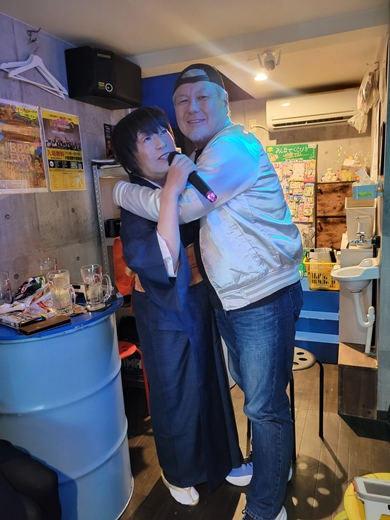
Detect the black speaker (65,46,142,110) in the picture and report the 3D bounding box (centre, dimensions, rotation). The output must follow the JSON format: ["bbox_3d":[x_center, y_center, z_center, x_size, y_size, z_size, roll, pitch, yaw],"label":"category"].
[{"bbox_3d":[-0.558,-1.140,2.484,0.215,0.265,0.500,1,12,22],"label":"black speaker"}]

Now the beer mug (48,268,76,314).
[{"bbox_3d":[-0.491,0.126,1.481,0.122,0.158,0.085,4,13,33],"label":"beer mug"}]

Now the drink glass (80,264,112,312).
[{"bbox_3d":[-0.372,0.110,1.524,0.127,0.160,0.085,-6,11,-15],"label":"drink glass"}]

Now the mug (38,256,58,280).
[{"bbox_3d":[-0.657,0.080,1.768,0.085,0.158,0.118,-7,12,-21],"label":"mug"}]

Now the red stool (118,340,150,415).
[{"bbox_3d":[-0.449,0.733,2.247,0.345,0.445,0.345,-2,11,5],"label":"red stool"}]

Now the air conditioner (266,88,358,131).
[{"bbox_3d":[1.076,-1.344,3.585,0.785,0.280,0.230,1,12,22],"label":"air conditioner"}]

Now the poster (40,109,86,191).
[{"bbox_3d":[-0.768,-0.635,2.316,0.010,0.450,0.325,1,12,22],"label":"poster"}]

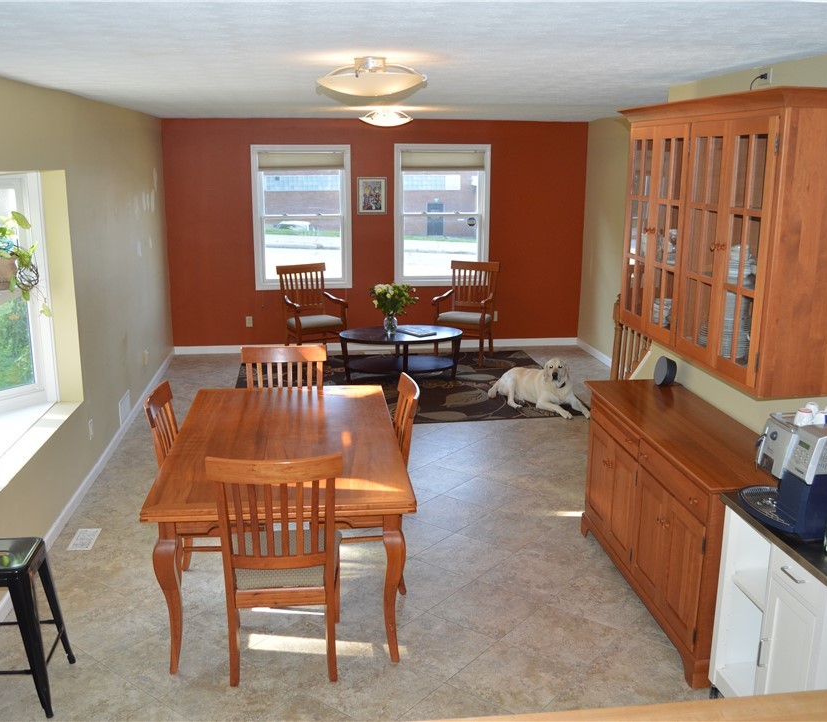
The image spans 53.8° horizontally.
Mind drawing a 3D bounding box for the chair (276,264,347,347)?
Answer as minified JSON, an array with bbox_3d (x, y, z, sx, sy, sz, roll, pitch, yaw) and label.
[{"bbox_3d":[-1.024,-0.449,8.281,0.570,1.000,0.630,-7,16,-27],"label":"chair"}]

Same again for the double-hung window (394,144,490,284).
[{"bbox_3d":[0.314,-1.552,8.797,1.041,1.503,0.100,-2,14,-7],"label":"double-hung window"}]

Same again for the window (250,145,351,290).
[{"bbox_3d":[-1.168,-1.509,8.613,1.023,1.512,0.100,-2,14,-7],"label":"window"}]

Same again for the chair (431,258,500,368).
[{"bbox_3d":[0.562,-0.512,8.564,0.570,1.000,0.630,6,15,20],"label":"chair"}]

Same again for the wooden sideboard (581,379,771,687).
[{"bbox_3d":[1.299,0.722,3.907,0.531,0.880,1.471,-2,14,-7],"label":"wooden sideboard"}]

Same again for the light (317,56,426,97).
[{"bbox_3d":[-0.168,-1.142,3.277,0.438,0.145,0.438,-2,14,-7],"label":"light"}]

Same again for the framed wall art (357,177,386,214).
[{"bbox_3d":[-0.432,-1.743,8.625,0.307,0.390,0.030,-2,14,-7],"label":"framed wall art"}]

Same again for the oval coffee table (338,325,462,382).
[{"bbox_3d":[-0.111,-0.033,7.740,1.167,0.465,0.735,-1,14,-4],"label":"oval coffee table"}]

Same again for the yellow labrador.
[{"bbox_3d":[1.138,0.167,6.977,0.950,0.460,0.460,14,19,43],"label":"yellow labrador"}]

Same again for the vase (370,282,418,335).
[{"bbox_3d":[-0.164,-0.488,7.681,0.438,0.484,0.398,-2,14,-7],"label":"vase"}]

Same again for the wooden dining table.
[{"bbox_3d":[-0.619,0.738,4.082,1.063,0.754,1.701,-2,14,-7],"label":"wooden dining table"}]

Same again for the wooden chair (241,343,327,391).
[{"bbox_3d":[-0.738,0.450,4.721,0.499,1.000,0.522,-2,14,-7],"label":"wooden chair"}]

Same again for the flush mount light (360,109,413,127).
[{"bbox_3d":[-0.201,-1.832,6.108,0.408,0.144,0.408,-2,14,-7],"label":"flush mount light"}]

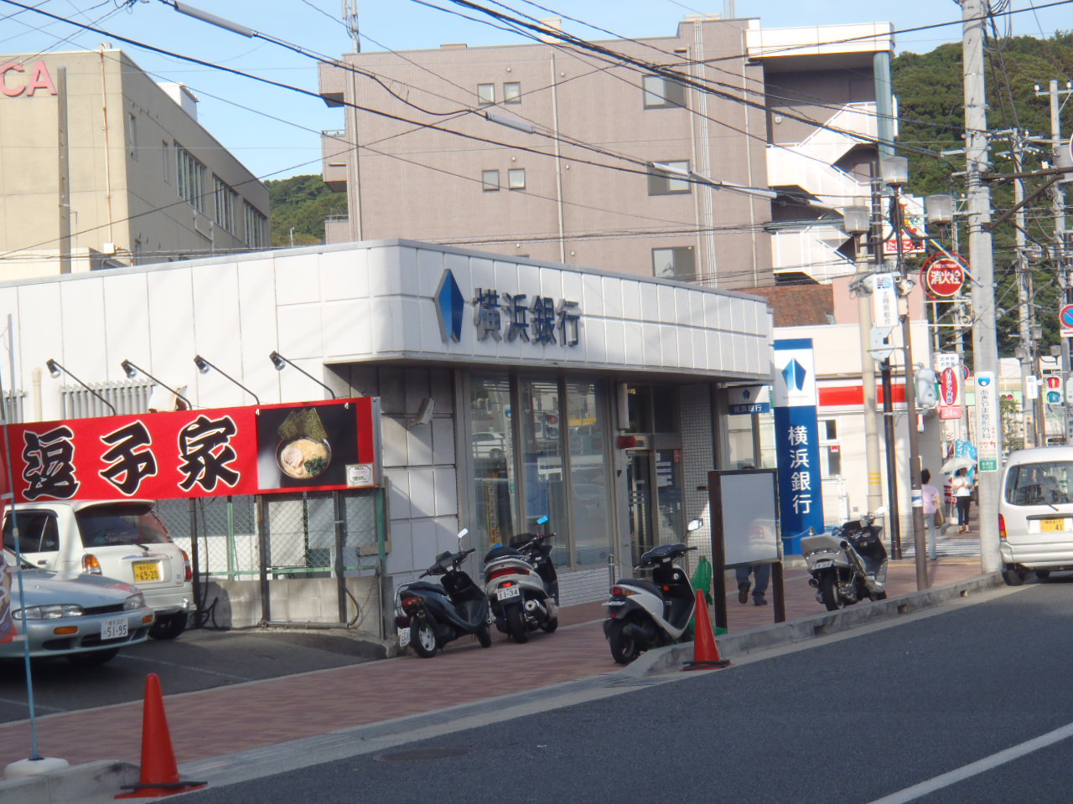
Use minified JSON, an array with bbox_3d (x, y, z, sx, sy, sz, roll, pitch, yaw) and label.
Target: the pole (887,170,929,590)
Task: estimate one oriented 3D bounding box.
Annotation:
[{"bbox_3d":[4.947,-0.298,26.593,0.220,5.555,0.220,-4,-2,27],"label":"pole"}]

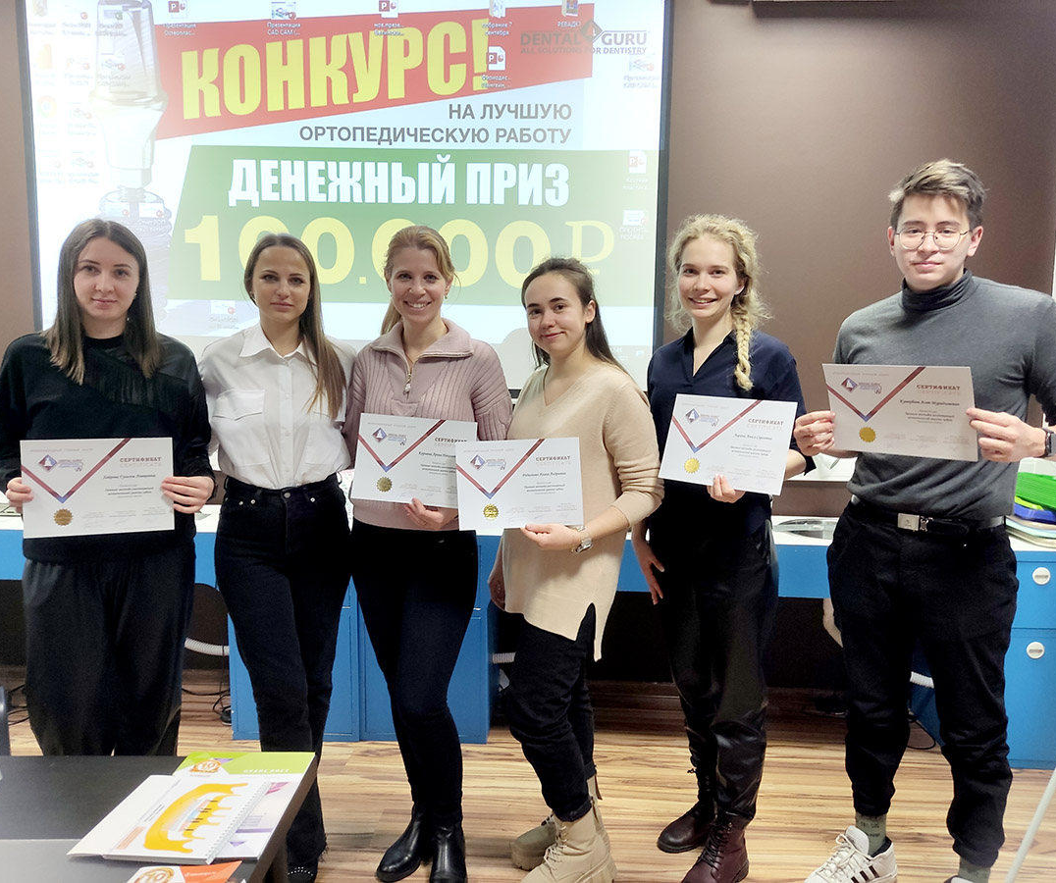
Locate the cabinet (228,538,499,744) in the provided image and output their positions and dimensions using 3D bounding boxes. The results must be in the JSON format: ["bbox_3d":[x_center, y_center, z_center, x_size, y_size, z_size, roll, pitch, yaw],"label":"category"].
[{"bbox_3d":[-0.582,0.668,3.186,0.897,0.737,0.460,1,7,1],"label":"cabinet"}]

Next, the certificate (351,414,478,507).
[{"bbox_3d":[-0.275,0.047,2.066,0.297,0.210,0.010,5,-5,6],"label":"certificate"}]

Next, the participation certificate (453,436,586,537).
[{"bbox_3d":[-0.020,0.100,2.030,0.297,0.210,0.010,-3,-5,-3],"label":"participation certificate"}]

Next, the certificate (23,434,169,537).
[{"bbox_3d":[-0.938,0.100,1.867,0.297,0.210,0.010,-1,3,-24],"label":"certificate"}]

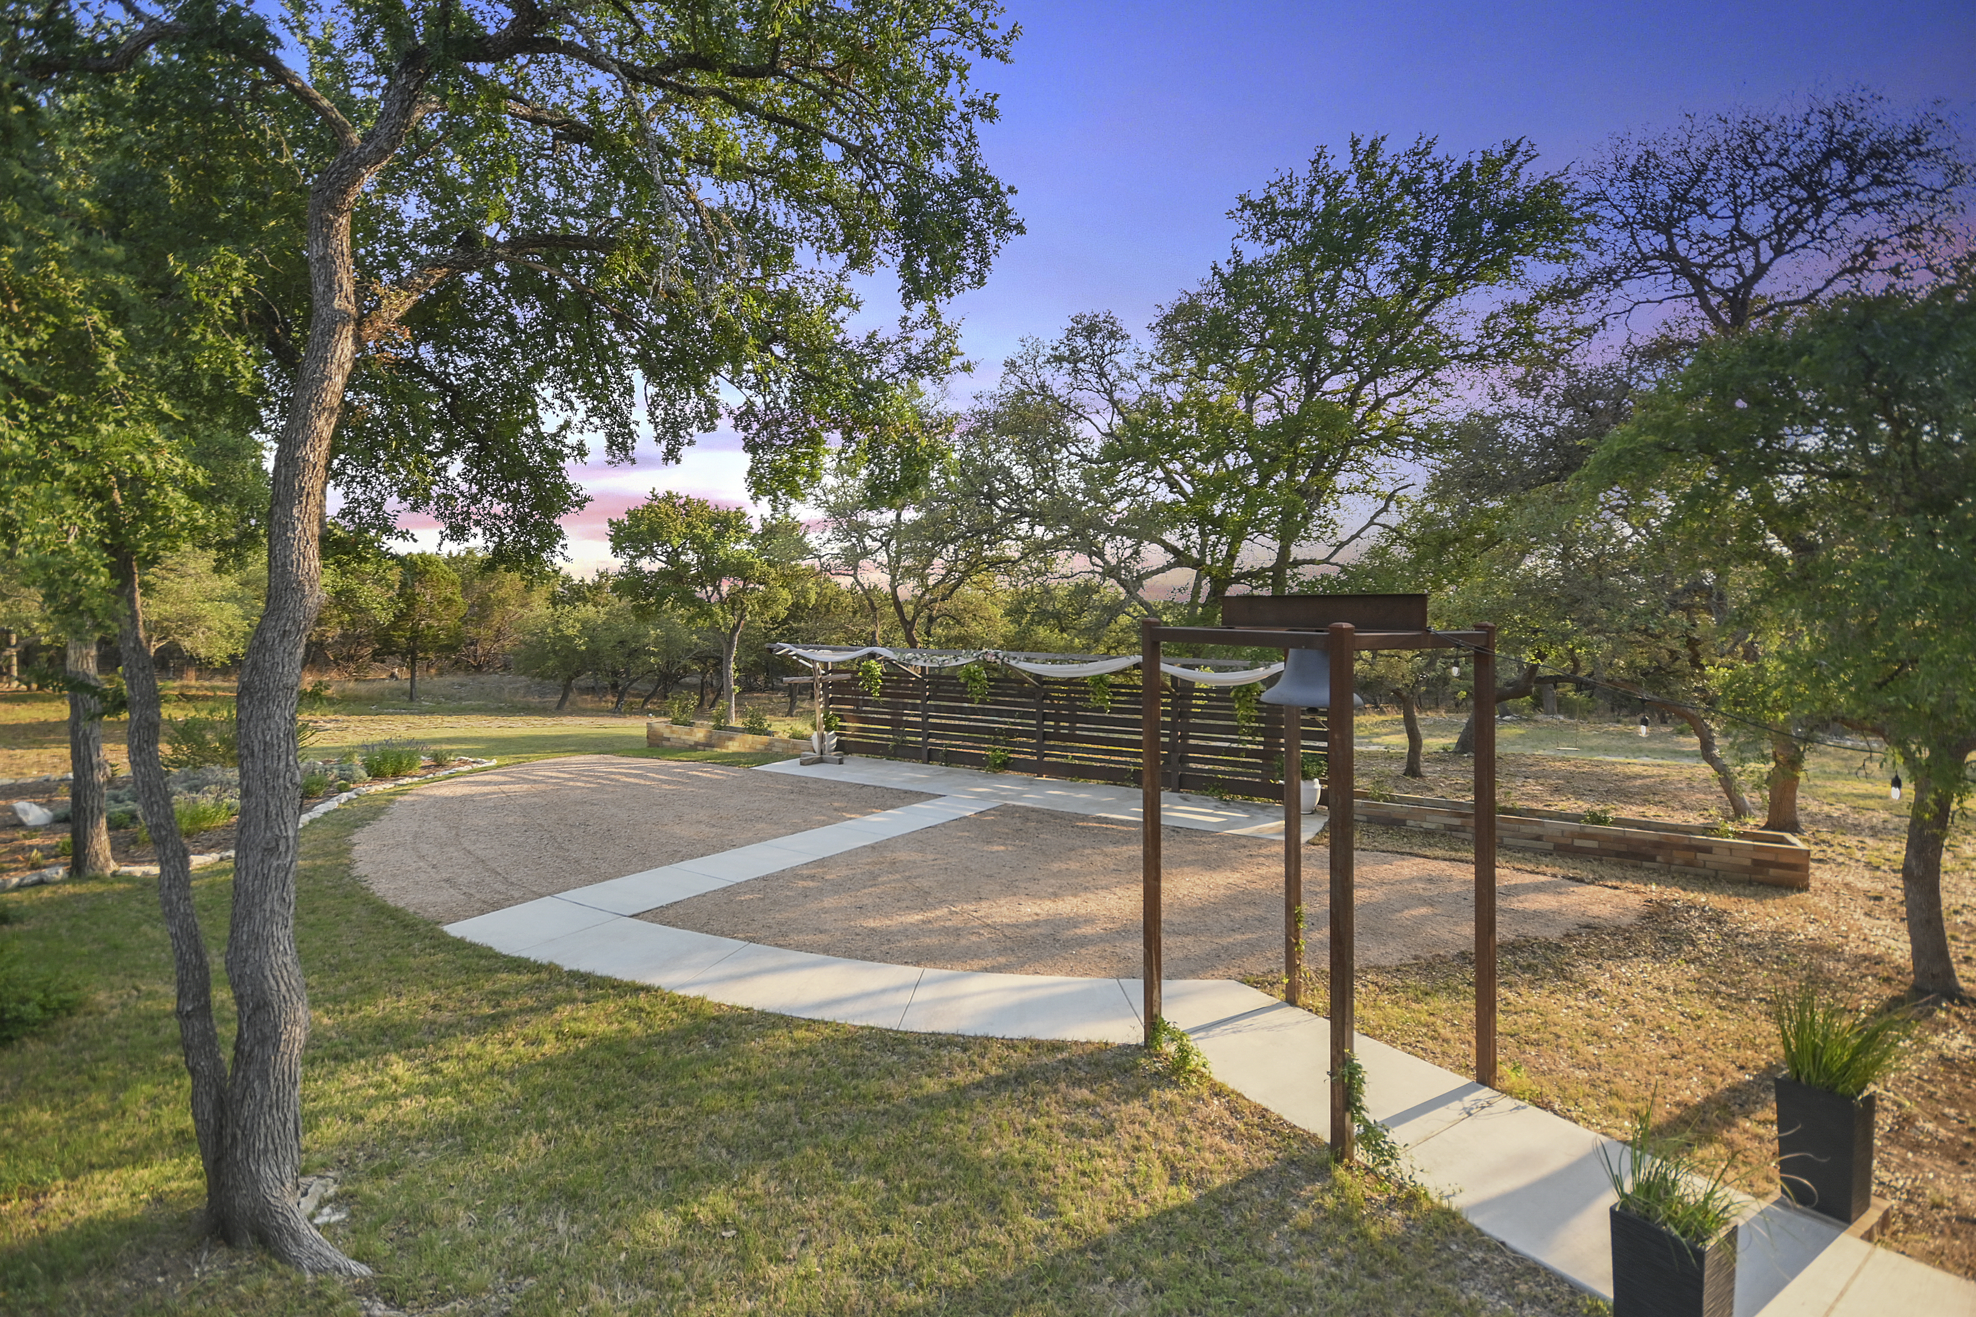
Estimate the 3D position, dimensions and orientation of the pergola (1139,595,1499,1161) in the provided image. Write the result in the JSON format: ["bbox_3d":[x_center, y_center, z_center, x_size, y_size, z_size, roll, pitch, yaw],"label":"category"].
[{"bbox_3d":[2.185,1.155,5.560,1.550,3.150,1.600,-2,3,-31],"label":"pergola"}]

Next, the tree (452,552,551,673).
[{"bbox_3d":[-20.700,-1.900,35.000,3.800,5.300,3.800,-2,3,-31],"label":"tree"}]

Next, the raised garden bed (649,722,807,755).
[{"bbox_3d":[-5.150,1.620,17.400,4.100,0.500,0.900,1,3,13],"label":"raised garden bed"}]

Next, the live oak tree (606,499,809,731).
[{"bbox_3d":[-6.840,-1.200,20.200,4.600,5.700,4.500,-1,3,-19],"label":"live oak tree"}]

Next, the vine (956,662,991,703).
[{"bbox_3d":[-0.253,0.449,14.950,0.620,0.740,0.400,1,3,25],"label":"vine"}]

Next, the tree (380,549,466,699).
[{"bbox_3d":[-19.200,-1.000,28.000,2.600,5.100,2.600,-2,3,-34],"label":"tree"}]

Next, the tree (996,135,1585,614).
[{"bbox_3d":[5.400,-3.200,15.000,9.500,10.700,8.300,1,3,20],"label":"tree"}]

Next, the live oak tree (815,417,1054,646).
[{"bbox_3d":[-1.230,-1.800,19.000,5.500,7.300,5.300,0,3,-4],"label":"live oak tree"}]

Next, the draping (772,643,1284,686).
[{"bbox_3d":[0.217,0.060,12.950,8.900,0.450,0.400,1,3,25],"label":"draping"}]

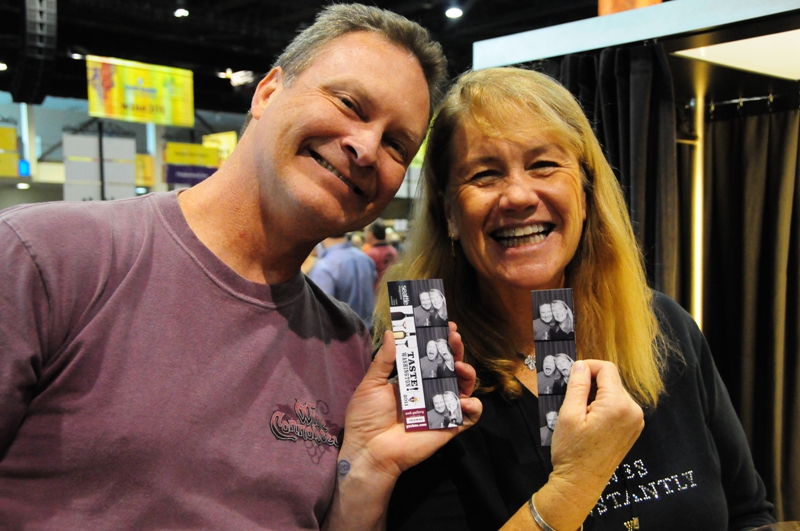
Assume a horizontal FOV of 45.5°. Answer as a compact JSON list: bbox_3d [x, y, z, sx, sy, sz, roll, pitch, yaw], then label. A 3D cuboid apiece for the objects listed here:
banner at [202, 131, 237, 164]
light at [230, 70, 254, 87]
[{"bbox_3d":[-6.037,-3.823,32.000,0.060,1.130,2.100,-2,3,-44],"label":"banner"},{"bbox_3d":[-5.282,-6.271,32.000,0.800,0.500,0.500,-1,2,-9],"label":"light"}]

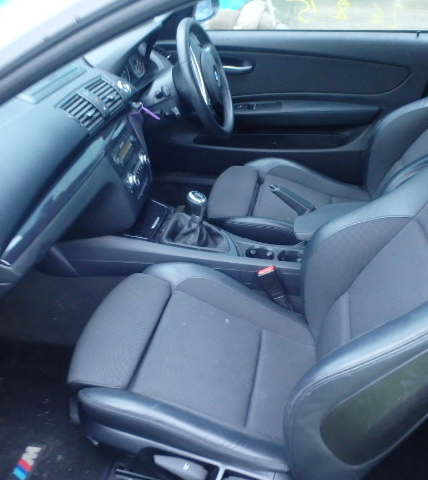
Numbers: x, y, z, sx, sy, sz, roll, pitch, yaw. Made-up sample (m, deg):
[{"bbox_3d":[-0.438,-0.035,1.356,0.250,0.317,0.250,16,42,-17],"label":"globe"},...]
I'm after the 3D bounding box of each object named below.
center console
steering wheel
[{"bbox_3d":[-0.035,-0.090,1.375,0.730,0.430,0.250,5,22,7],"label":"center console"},{"bbox_3d":[-0.037,-0.495,1.619,0.085,0.375,0.375,-15,17,18],"label":"steering wheel"}]

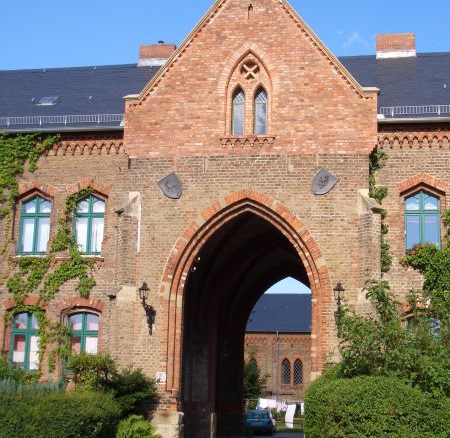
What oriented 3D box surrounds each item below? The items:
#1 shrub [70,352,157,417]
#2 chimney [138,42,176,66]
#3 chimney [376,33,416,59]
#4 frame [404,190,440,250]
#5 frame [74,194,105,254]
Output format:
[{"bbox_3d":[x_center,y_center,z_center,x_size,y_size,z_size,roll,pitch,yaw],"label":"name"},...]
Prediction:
[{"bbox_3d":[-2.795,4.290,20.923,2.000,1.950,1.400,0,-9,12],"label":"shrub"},{"bbox_3d":[-2.126,-5.260,27.838,1.227,0.750,0.650,0,-9,12],"label":"chimney"},{"bbox_3d":[5.294,-5.232,26.242,1.168,0.783,0.650,0,-9,12],"label":"chimney"},{"bbox_3d":[5.123,0.115,22.030,0.890,1.700,0.140,0,-9,12],"label":"frame"},{"bbox_3d":[-3.810,0.116,23.946,0.890,1.760,0.140,0,-9,12],"label":"frame"}]

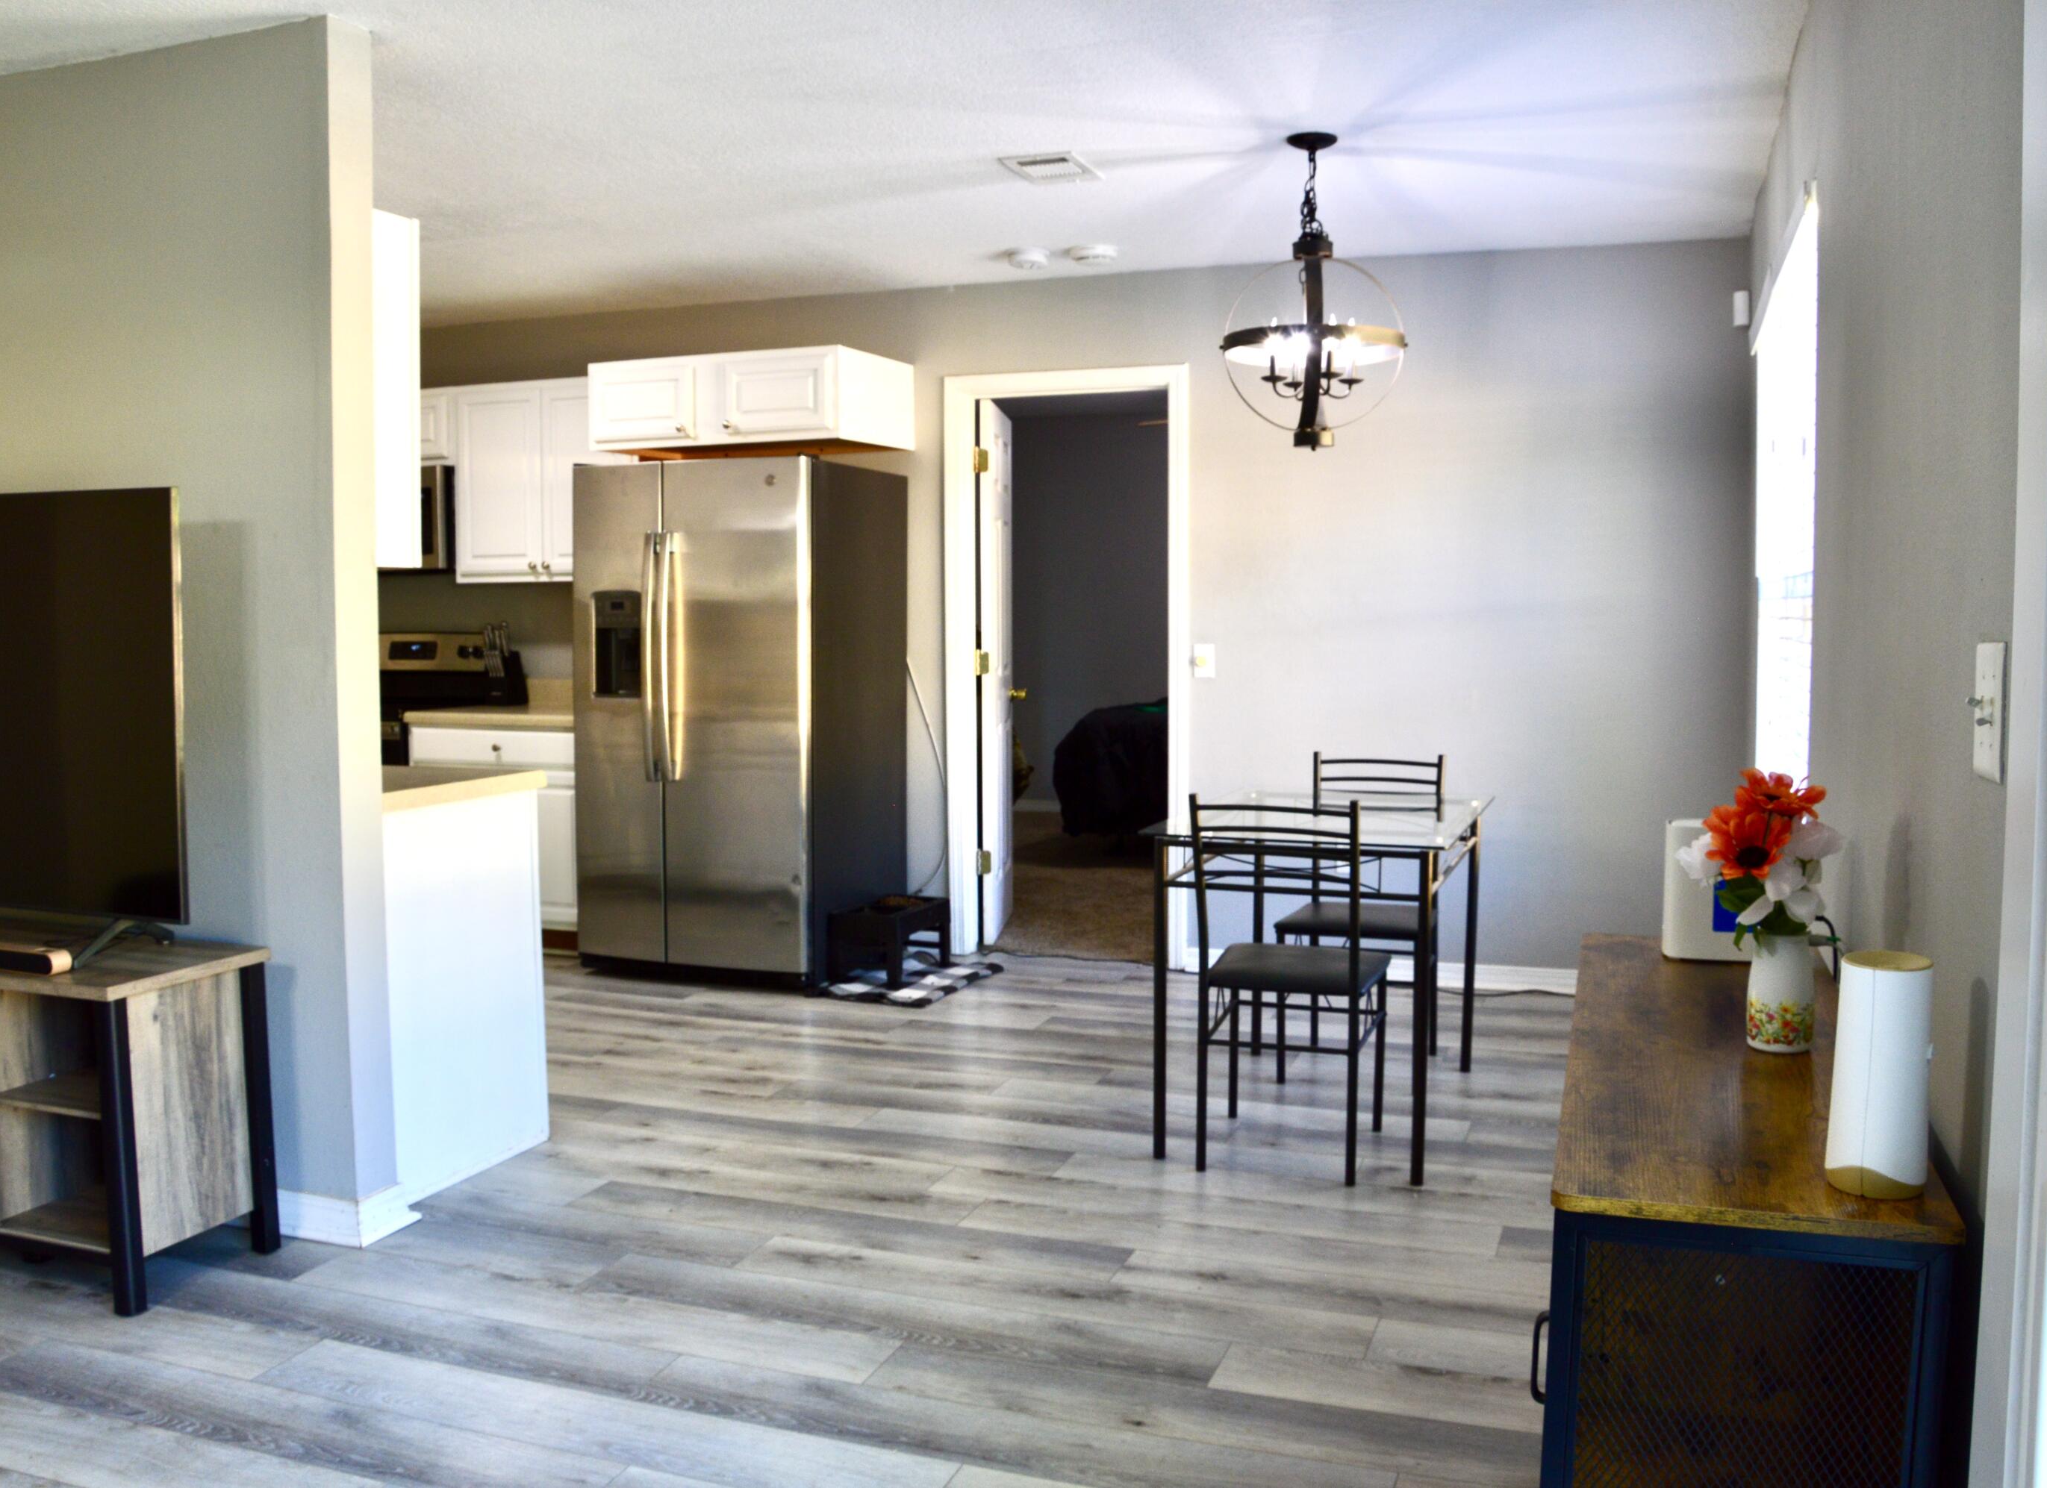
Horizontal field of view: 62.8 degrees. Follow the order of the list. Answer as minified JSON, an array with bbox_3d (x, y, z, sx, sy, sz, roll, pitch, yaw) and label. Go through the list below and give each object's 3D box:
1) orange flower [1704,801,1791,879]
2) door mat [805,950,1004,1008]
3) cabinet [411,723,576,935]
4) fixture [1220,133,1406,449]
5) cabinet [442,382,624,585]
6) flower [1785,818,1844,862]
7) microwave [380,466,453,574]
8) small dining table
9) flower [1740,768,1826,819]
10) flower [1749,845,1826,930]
[{"bbox_3d":[0.828,0.111,1.920,0.104,0.090,0.070,1,4,23],"label":"orange flower"},{"bbox_3d":[-0.387,0.829,5.912,0.450,0.015,0.720,1,4,24],"label":"door mat"},{"bbox_3d":[-1.875,0.341,6.621,0.820,0.830,0.620,1,4,20],"label":"cabinet"},{"bbox_3d":[0.717,-1.120,4.184,0.455,0.759,0.455,1,4,20],"label":"fixture"},{"bbox_3d":[-1.770,-0.995,6.455,0.755,0.755,0.330,1,4,20],"label":"cabinet"},{"bbox_3d":[0.926,0.111,1.965,0.070,0.055,0.065,2,4,25],"label":"flower"},{"bbox_3d":[-2.499,-0.883,6.691,0.760,0.410,0.400,1,4,20],"label":"microwave"},{"bbox_3d":[0.756,0.539,4.113,0.662,0.742,1.125,1,4,20],"label":"small dining table"},{"bbox_3d":[0.885,0.058,1.955,0.100,0.060,0.090,1,4,24],"label":"flower"},{"bbox_3d":[0.869,0.163,1.910,0.088,0.095,0.080,1,4,25],"label":"flower"}]

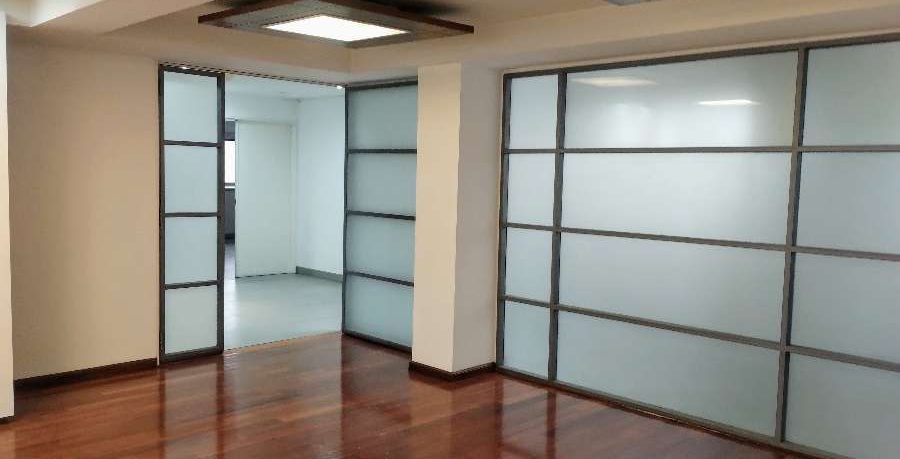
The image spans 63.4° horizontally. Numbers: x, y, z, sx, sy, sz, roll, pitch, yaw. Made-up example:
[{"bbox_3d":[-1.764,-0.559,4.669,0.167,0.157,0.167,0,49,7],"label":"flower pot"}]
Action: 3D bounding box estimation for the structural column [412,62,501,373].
[{"bbox_3d":[0.062,-0.056,5.396,0.467,2.228,0.426,-3,6,-45],"label":"structural column"}]

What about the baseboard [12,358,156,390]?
[{"bbox_3d":[-2.541,0.998,5.013,1.069,0.063,0.022,-3,6,-45],"label":"baseboard"}]

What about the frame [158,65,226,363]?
[{"bbox_3d":[-1.974,-0.107,5.579,0.521,2.208,0.051,-3,6,-45],"label":"frame"}]

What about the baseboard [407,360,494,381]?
[{"bbox_3d":[0.029,1.023,5.474,0.482,0.064,0.441,-3,6,-45],"label":"baseboard"}]

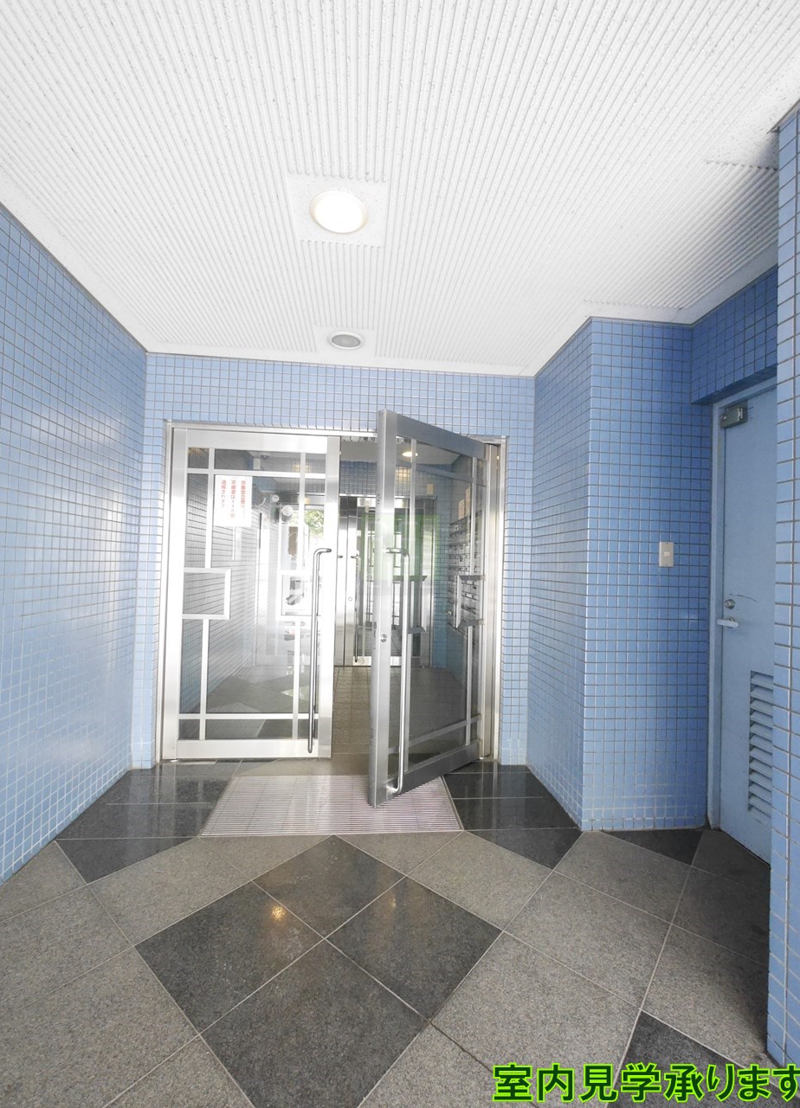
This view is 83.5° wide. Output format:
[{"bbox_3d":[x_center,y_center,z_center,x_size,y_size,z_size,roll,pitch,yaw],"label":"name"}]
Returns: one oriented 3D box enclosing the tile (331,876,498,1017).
[{"bbox_3d":[0.050,1.212,1.412,0.400,0.020,0.400,0,-3,40],"label":"tile"}]

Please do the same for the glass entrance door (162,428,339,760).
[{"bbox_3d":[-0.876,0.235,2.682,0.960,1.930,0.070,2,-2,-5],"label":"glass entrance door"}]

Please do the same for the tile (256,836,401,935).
[{"bbox_3d":[-0.257,1.212,1.664,0.400,0.020,0.400,0,-3,40],"label":"tile"}]

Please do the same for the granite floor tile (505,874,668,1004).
[{"bbox_3d":[0.616,1.230,1.463,0.400,0.020,0.400,0,-3,40],"label":"granite floor tile"}]

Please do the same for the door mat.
[{"bbox_3d":[-0.306,1.228,2.218,1.130,0.020,0.550,2,-2,-5],"label":"door mat"}]

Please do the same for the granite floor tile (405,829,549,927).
[{"bbox_3d":[0.307,1.230,1.715,0.400,0.020,0.400,0,-3,40],"label":"granite floor tile"}]

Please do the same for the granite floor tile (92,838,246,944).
[{"bbox_3d":[-0.822,1.194,1.616,0.400,0.020,0.400,0,-3,40],"label":"granite floor tile"}]

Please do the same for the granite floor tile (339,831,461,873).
[{"bbox_3d":[0.012,1.226,1.827,0.560,0.020,0.280,2,-2,-5],"label":"granite floor tile"}]

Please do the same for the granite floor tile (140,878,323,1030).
[{"bbox_3d":[-0.513,1.194,1.363,0.400,0.020,0.400,0,-3,40],"label":"granite floor tile"}]

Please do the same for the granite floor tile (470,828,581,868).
[{"bbox_3d":[0.577,1.244,1.882,0.560,0.020,0.280,2,-2,-5],"label":"granite floor tile"}]

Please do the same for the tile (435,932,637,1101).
[{"bbox_3d":[0.358,1.212,1.158,0.400,0.020,0.400,0,-3,40],"label":"tile"}]

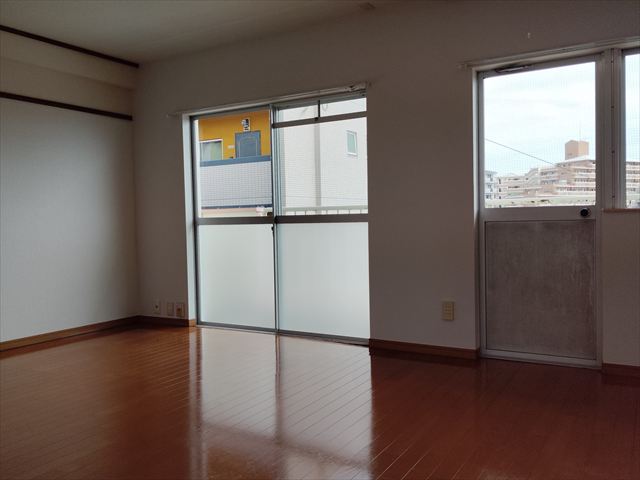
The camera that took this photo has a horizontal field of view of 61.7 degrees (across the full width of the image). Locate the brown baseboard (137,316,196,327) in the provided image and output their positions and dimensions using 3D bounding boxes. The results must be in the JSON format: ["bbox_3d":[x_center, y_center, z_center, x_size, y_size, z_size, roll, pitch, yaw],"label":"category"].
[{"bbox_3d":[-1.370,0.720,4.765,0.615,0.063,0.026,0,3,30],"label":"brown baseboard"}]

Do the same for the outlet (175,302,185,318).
[{"bbox_3d":[-1.218,0.617,4.662,0.078,0.120,0.013,0,3,30],"label":"outlet"}]

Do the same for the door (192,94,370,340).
[{"bbox_3d":[-0.346,-0.152,4.257,1.711,1.792,0.085,0,3,30],"label":"door"}]

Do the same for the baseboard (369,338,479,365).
[{"bbox_3d":[0.673,0.723,3.560,0.739,0.064,0.020,0,3,30],"label":"baseboard"}]

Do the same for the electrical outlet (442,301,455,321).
[{"bbox_3d":[0.827,0.462,3.454,0.073,0.120,0.013,0,3,30],"label":"electrical outlet"}]

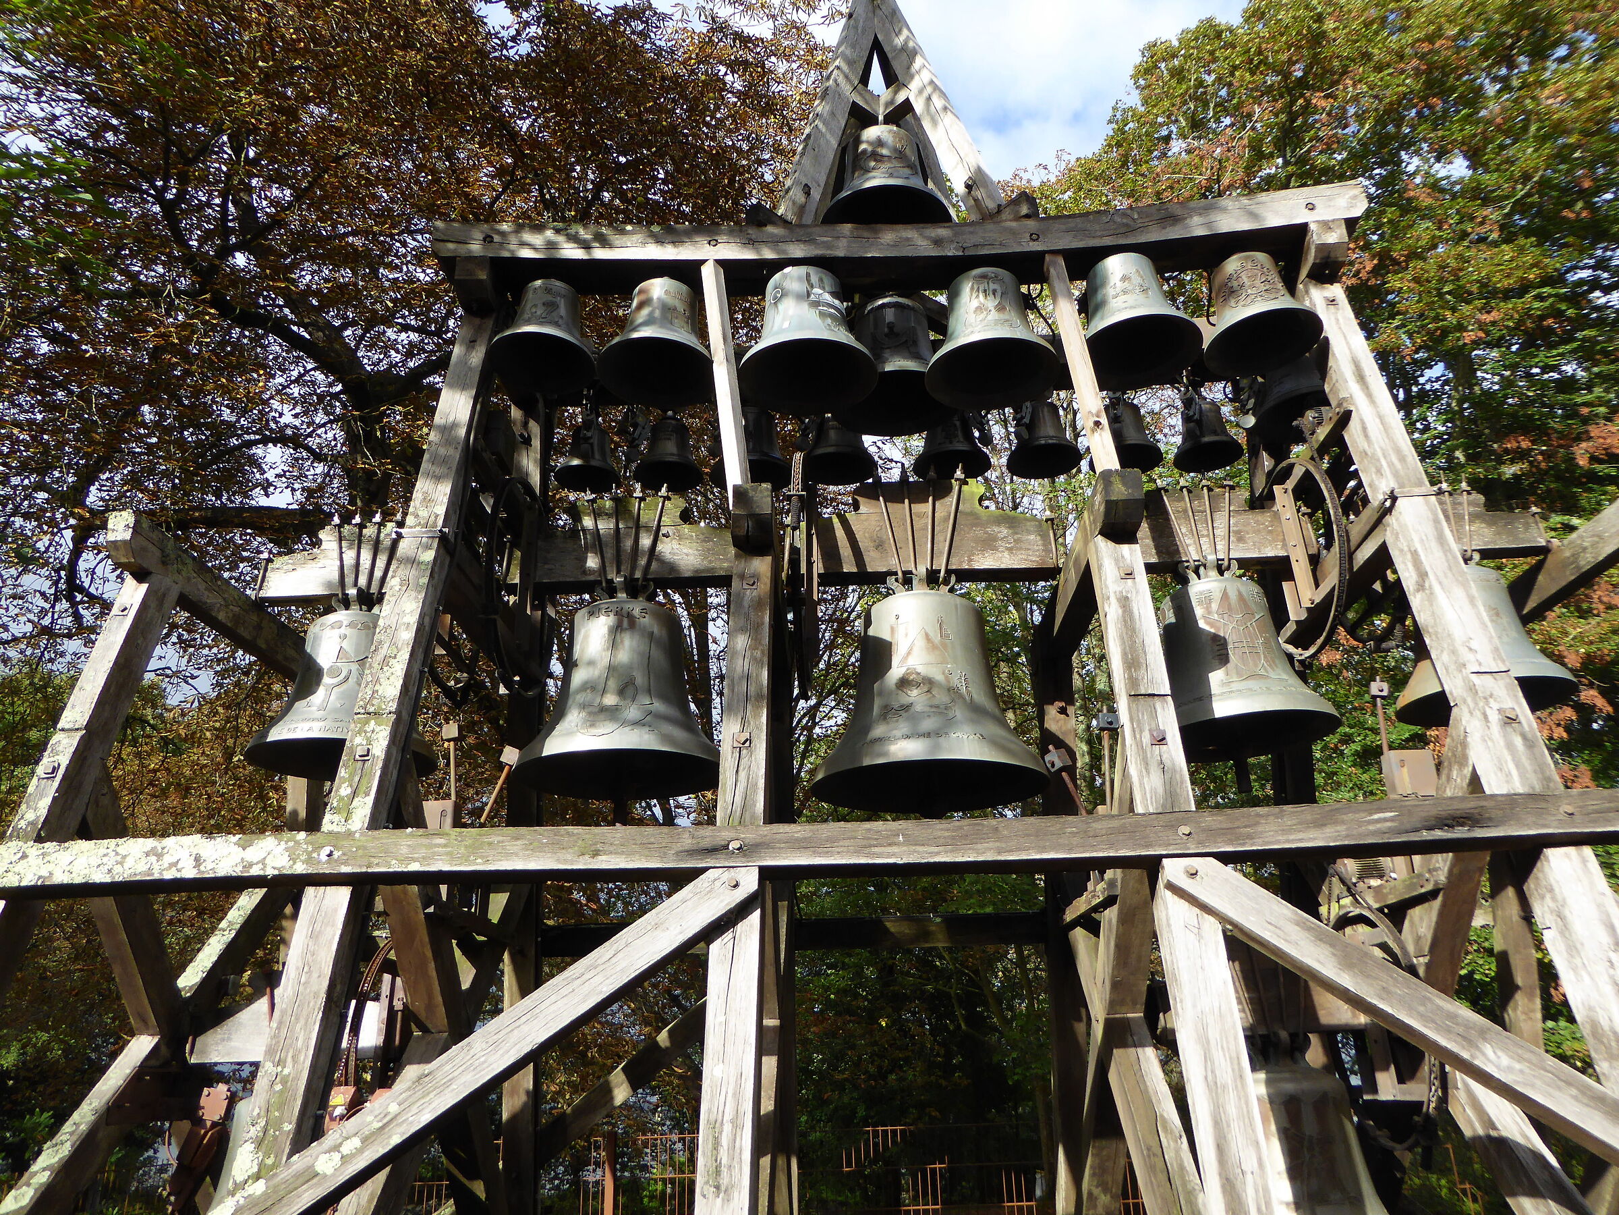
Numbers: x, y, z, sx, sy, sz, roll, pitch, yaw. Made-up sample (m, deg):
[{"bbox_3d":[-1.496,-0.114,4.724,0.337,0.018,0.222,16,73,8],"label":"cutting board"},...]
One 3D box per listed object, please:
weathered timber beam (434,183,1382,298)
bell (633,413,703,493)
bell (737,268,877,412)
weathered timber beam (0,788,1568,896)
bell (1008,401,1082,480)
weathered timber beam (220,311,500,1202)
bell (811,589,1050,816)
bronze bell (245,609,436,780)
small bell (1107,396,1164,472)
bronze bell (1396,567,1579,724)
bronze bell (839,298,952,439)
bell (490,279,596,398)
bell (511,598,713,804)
[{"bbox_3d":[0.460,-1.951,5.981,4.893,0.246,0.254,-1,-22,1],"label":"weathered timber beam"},{"bbox_3d":[-0.789,-0.882,6.317,0.384,0.337,0.384,-2,-22,1],"label":"bell"},{"bbox_3d":[-0.009,-1.407,5.633,0.686,0.618,0.686,-2,-22,1],"label":"bell"},{"bbox_3d":[0.339,0.893,4.145,6.929,0.168,0.133,-1,-36,1],"label":"weathered timber beam"},{"bbox_3d":[1.294,-0.973,6.263,0.405,0.365,0.405,-2,-22,1],"label":"bell"},{"bbox_3d":[-1.750,0.523,4.628,0.185,5.015,0.200,-1,-36,1],"label":"weathered timber beam"},{"bbox_3d":[0.583,0.454,5.741,1.185,0.965,1.185,-1,-22,1],"label":"bell"},{"bbox_3d":[-2.132,0.387,5.264,0.829,0.696,0.829,-2,-22,2],"label":"bronze bell"},{"bbox_3d":[1.745,-0.966,6.260,0.384,0.329,0.384,-2,-22,1],"label":"small bell"},{"bbox_3d":[3.012,0.140,5.142,0.730,0.627,0.730,-2,-22,2],"label":"bronze bell"},{"bbox_3d":[0.498,-1.401,6.396,0.684,0.575,0.684,-1,-22,1],"label":"bronze bell"},{"bbox_3d":[-1.300,-1.360,5.471,0.504,0.413,0.504,-2,-22,1],"label":"bell"},{"bbox_3d":[-0.853,0.390,5.209,0.978,0.807,0.978,-2,-22,2],"label":"bell"}]

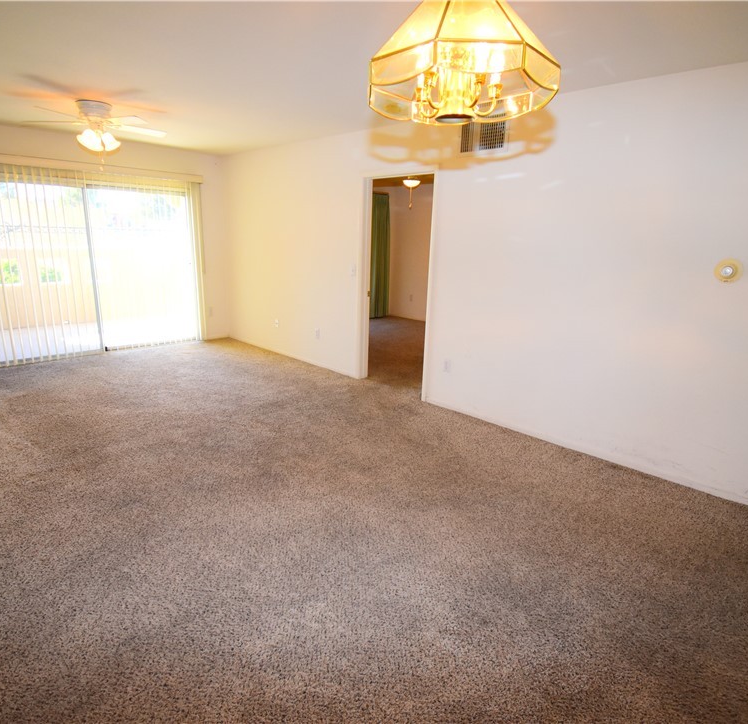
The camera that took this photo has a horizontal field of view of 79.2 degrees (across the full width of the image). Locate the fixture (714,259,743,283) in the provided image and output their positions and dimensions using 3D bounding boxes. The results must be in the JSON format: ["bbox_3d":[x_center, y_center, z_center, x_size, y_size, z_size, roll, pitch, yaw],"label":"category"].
[{"bbox_3d":[1.984,-0.511,2.536,0.130,0.135,0.060,16,20,41],"label":"fixture"}]

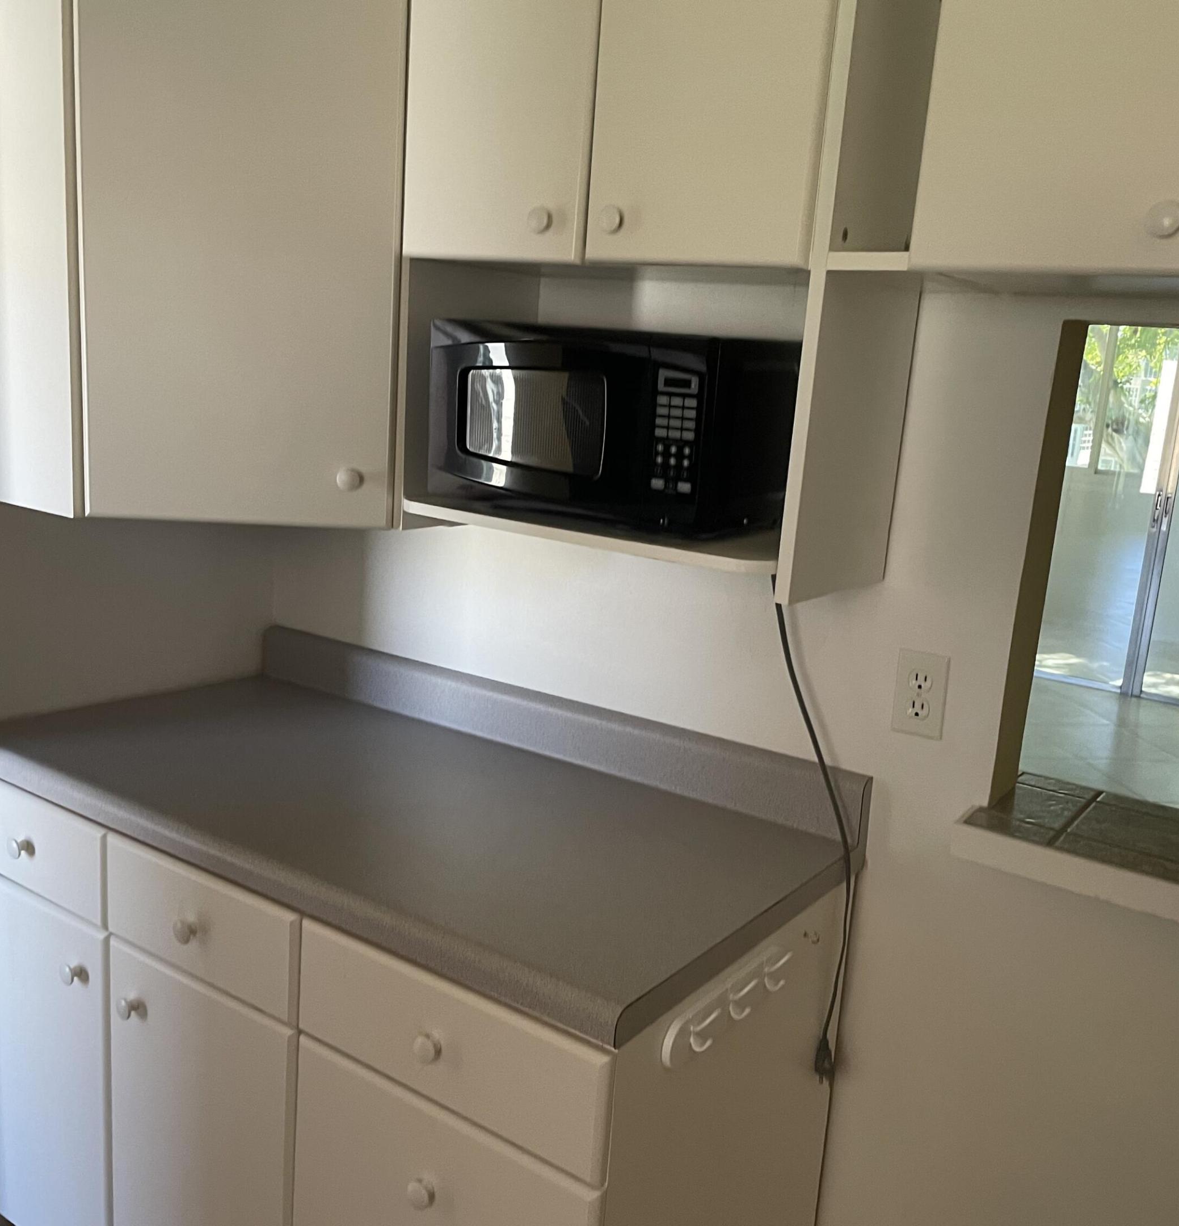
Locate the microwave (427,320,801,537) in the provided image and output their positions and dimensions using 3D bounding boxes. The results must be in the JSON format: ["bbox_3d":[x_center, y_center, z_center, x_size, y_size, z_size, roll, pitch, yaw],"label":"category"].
[{"bbox_3d":[0.045,-0.252,1.676,0.450,0.250,0.325,12,14,33],"label":"microwave"}]

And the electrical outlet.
[{"bbox_3d":[0.446,0.111,1.655,0.070,0.115,0.011,12,14,33],"label":"electrical outlet"}]

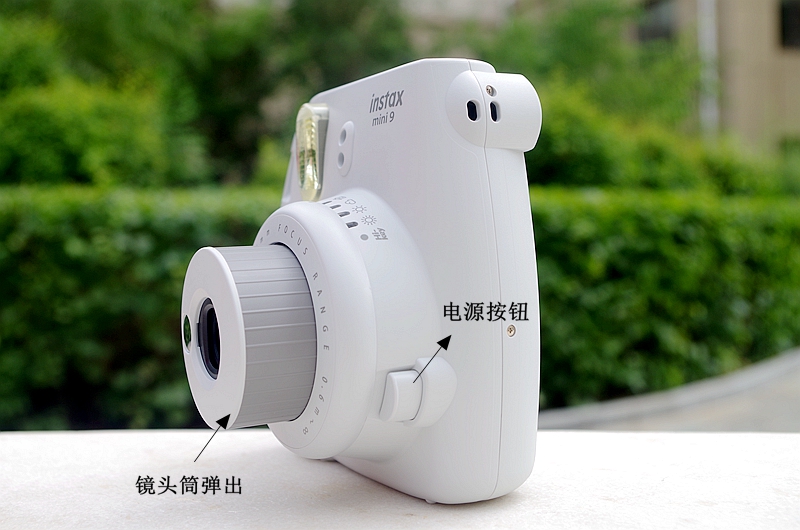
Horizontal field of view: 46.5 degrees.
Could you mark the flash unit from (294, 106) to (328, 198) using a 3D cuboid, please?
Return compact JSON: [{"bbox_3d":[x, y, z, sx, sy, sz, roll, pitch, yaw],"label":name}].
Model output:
[{"bbox_3d":[-0.028,-0.035,0.297,0.006,0.029,0.013,-3,2,-31],"label":"flash unit"}]

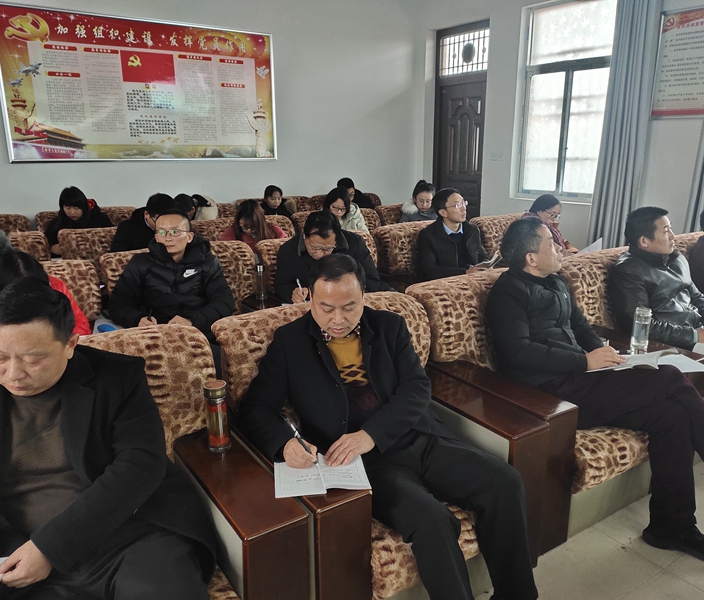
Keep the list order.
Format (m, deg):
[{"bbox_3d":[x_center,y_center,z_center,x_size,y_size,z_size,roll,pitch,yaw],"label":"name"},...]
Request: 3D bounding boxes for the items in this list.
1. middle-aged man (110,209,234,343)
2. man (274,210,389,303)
[{"bbox_3d":[-0.860,0.144,2.888,0.640,1.230,0.850,-10,19,-31],"label":"middle-aged man"},{"bbox_3d":[-0.096,-0.032,3.147,0.660,1.060,0.750,-6,16,-21],"label":"man"}]

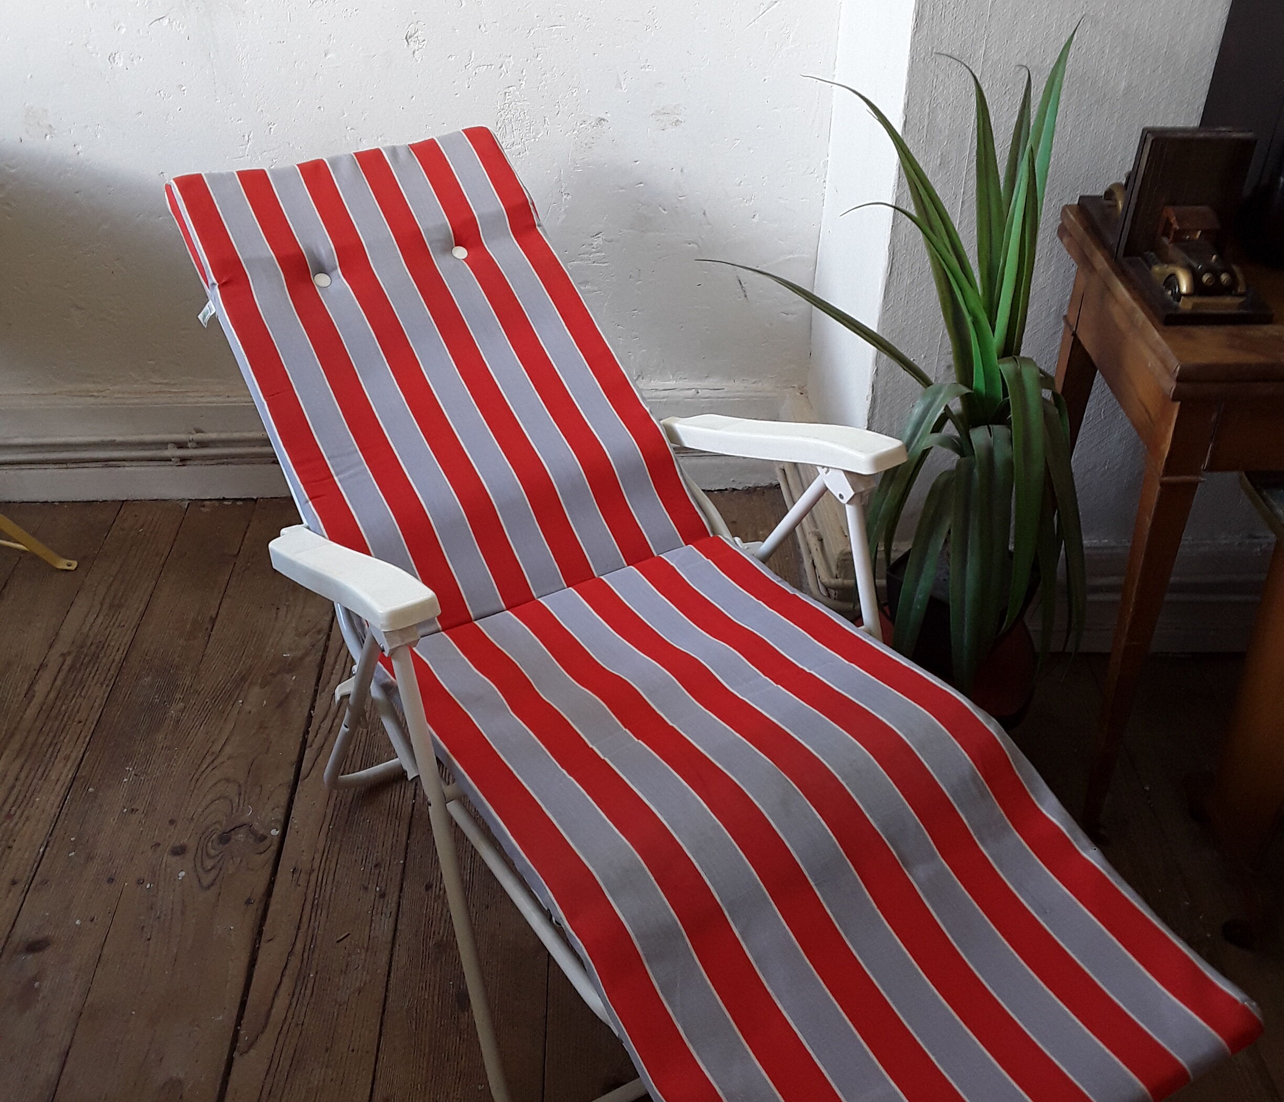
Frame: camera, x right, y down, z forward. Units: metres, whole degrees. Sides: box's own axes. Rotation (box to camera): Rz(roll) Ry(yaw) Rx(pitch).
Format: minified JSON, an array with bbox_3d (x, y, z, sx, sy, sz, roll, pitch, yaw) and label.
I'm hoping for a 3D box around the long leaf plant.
[{"bbox_3d":[0.347,-0.124,1.671,0.510,1.000,0.400,-1,38,-1],"label":"long leaf plant"}]

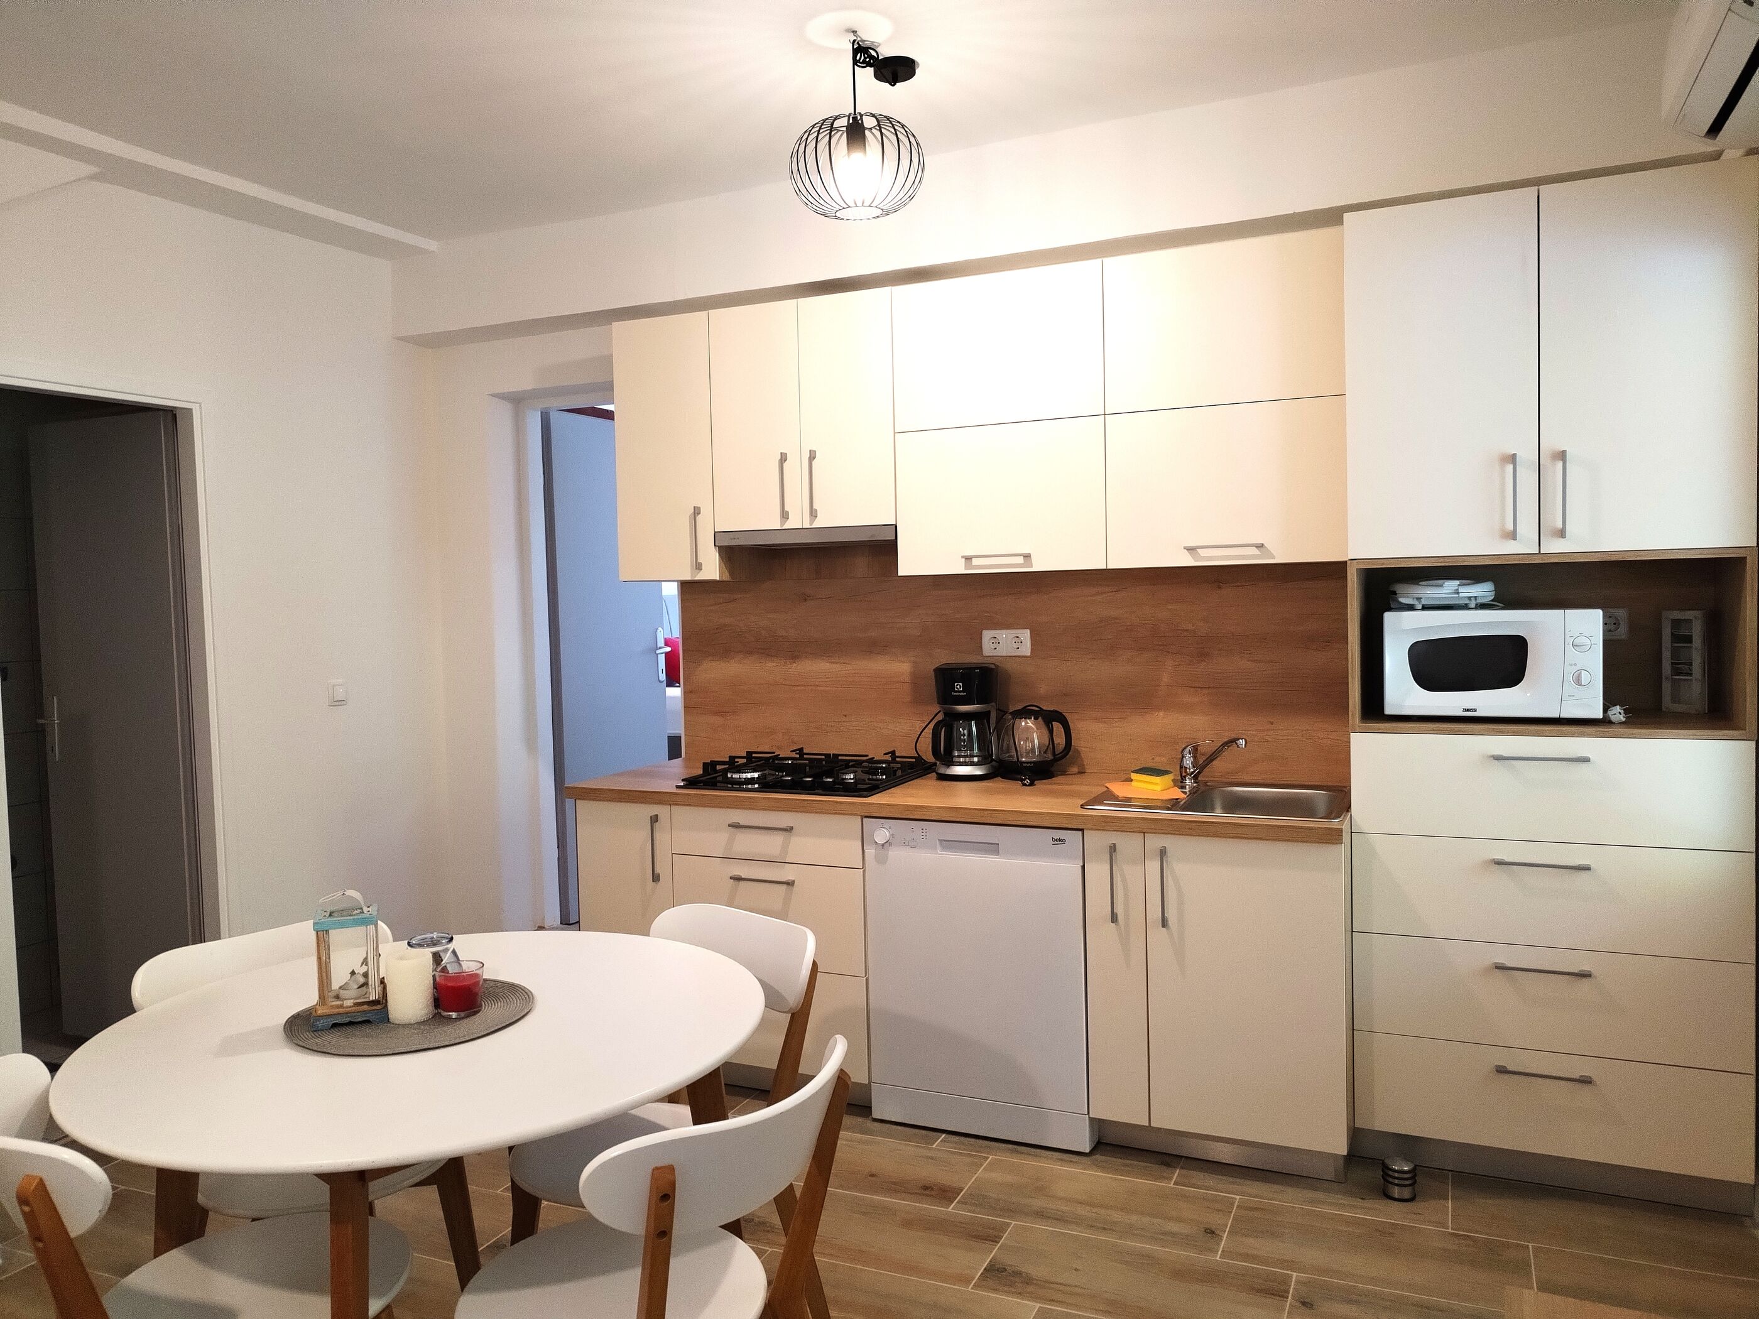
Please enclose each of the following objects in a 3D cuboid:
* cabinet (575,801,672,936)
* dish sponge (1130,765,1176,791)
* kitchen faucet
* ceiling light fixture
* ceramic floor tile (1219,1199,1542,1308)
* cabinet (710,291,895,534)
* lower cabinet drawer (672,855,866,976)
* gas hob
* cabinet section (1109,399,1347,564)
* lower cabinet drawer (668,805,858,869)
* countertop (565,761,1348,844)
[{"bbox_3d":[-0.611,0.794,4.089,0.329,0.799,0.570,0,3,24],"label":"cabinet"},{"bbox_3d":[0.734,0.322,3.533,0.093,0.042,0.069,1,4,42],"label":"dish sponge"},{"bbox_3d":[0.865,0.275,3.438,0.052,0.145,0.204,-4,3,-37],"label":"kitchen faucet"},{"bbox_3d":[-0.055,-1.149,2.850,0.286,0.375,0.286,-1,3,0],"label":"ceiling light fixture"},{"bbox_3d":[1.028,1.232,2.739,0.595,0.010,0.299,0,3,24],"label":"ceramic floor tile"},{"bbox_3d":[-0.151,-0.714,3.959,0.599,0.651,0.372,0,3,25],"label":"cabinet"},{"bbox_3d":[-0.214,0.687,3.841,0.599,0.293,0.480,0,3,24],"label":"lower cabinet drawer"},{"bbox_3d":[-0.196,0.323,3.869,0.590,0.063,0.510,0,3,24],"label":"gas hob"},{"bbox_3d":[0.935,-0.445,3.474,0.592,0.395,0.360,0,3,25],"label":"cabinet section"},{"bbox_3d":[-0.227,0.470,3.795,0.601,0.142,0.462,0,3,25],"label":"lower cabinet drawer"},{"bbox_3d":[0.199,0.373,3.715,2.171,0.040,0.683,0,3,25],"label":"countertop"}]

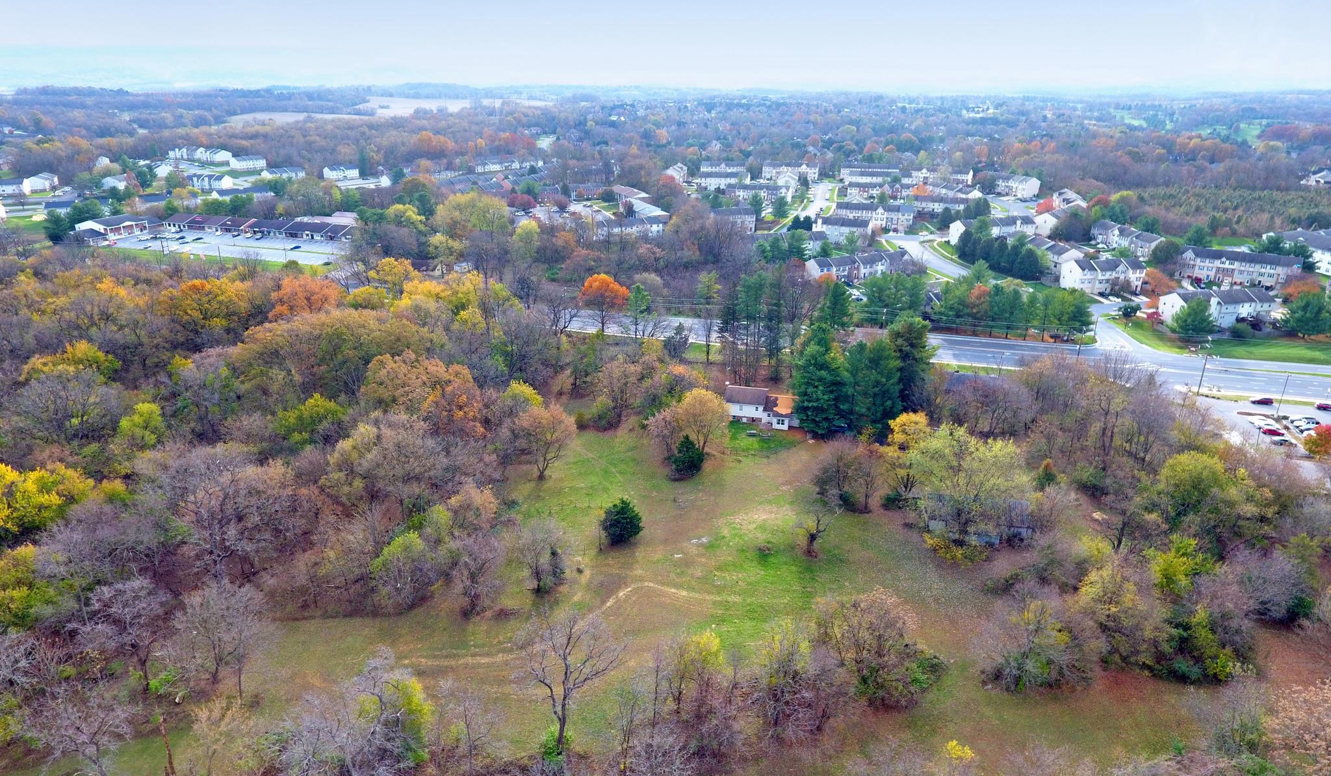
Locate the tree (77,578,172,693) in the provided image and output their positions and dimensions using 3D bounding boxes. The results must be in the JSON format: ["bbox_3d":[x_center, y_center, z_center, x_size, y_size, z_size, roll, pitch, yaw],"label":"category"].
[{"bbox_3d":[-63.710,30.520,91.780,9.800,14.900,9.800,0,22,0],"label":"tree"}]

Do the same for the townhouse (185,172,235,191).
[{"bbox_3d":[-263.830,-119.490,445.670,20.820,8.600,10.500,0,21,0],"label":"townhouse"}]

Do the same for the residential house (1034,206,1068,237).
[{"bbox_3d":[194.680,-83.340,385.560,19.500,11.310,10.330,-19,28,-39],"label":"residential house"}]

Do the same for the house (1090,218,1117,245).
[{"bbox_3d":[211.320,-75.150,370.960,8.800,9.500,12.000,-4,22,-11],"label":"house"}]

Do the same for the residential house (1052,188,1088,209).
[{"bbox_3d":[223.862,-102.552,425.178,10.300,11.000,36.000,7,23,18],"label":"residential house"}]

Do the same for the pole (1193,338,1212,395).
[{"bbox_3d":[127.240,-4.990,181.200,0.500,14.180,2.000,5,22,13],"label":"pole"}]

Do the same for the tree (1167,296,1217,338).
[{"bbox_3d":[154.920,-21.180,225.900,12.140,10.740,12.140,15,26,33],"label":"tree"}]

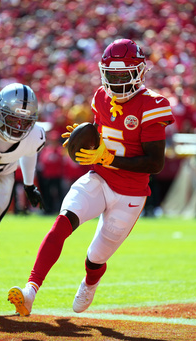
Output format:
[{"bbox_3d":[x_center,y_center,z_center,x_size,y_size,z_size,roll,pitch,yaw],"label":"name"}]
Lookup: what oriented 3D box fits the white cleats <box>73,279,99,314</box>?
[{"bbox_3d":[-0.065,0.713,16.100,0.110,0.290,0.130,8,-40,18],"label":"white cleats"}]

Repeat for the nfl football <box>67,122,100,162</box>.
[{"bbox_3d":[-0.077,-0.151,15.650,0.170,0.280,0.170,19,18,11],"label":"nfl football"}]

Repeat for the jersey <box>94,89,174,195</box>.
[{"bbox_3d":[0.193,-0.162,15.900,0.500,0.610,0.340,10,10,27],"label":"jersey"}]

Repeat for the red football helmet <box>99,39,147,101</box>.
[{"bbox_3d":[0.137,-0.563,15.850,0.250,0.320,0.320,7,13,15],"label":"red football helmet"}]

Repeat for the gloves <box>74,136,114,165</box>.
[{"bbox_3d":[-0.017,-0.113,15.650,0.210,0.170,0.130,0,0,-22],"label":"gloves"}]

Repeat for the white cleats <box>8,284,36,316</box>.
[{"bbox_3d":[-0.411,0.713,15.600,0.110,0.130,0.290,20,-21,23],"label":"white cleats"}]

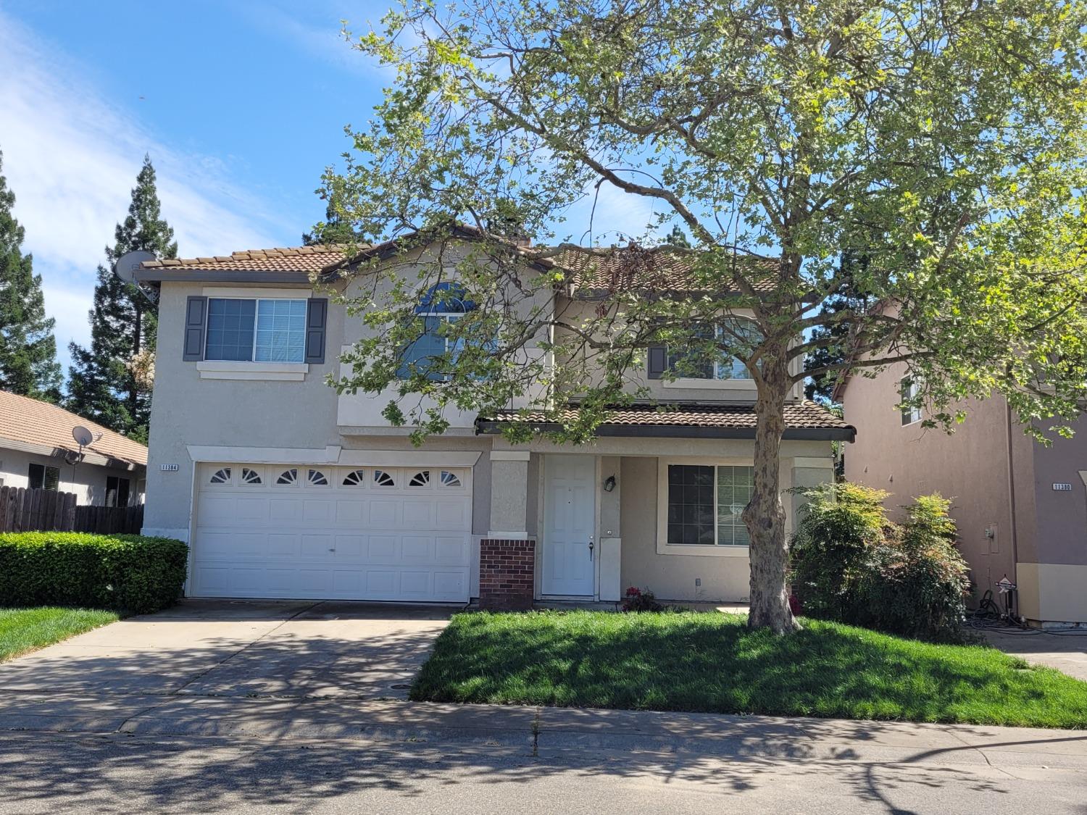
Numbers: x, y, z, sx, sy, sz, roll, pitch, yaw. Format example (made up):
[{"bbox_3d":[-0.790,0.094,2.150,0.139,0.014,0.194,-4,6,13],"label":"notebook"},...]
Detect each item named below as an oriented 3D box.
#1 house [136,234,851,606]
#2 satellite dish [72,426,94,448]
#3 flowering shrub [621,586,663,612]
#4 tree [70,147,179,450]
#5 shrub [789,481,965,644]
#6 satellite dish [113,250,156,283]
[{"bbox_3d":[-0.879,-0.199,20.352,12.350,8.600,13.700,1,-6,1],"label":"house"},{"bbox_3d":[-9.645,0.599,17.110,0.500,0.480,0.280,0,-6,16],"label":"satellite dish"},{"bbox_3d":[1.632,3.199,13.512,0.690,0.500,0.600,1,-6,1],"label":"flowering shrub"},{"bbox_3d":[-19.281,-3.394,38.927,6.200,18.200,6.200,1,-6,1],"label":"tree"},{"bbox_3d":[5.297,2.430,12.922,2.550,2.350,1.900,1,-6,1],"label":"shrub"},{"bbox_3d":[-7.643,-2.602,15.298,0.840,0.680,0.420,0,-6,16],"label":"satellite dish"}]

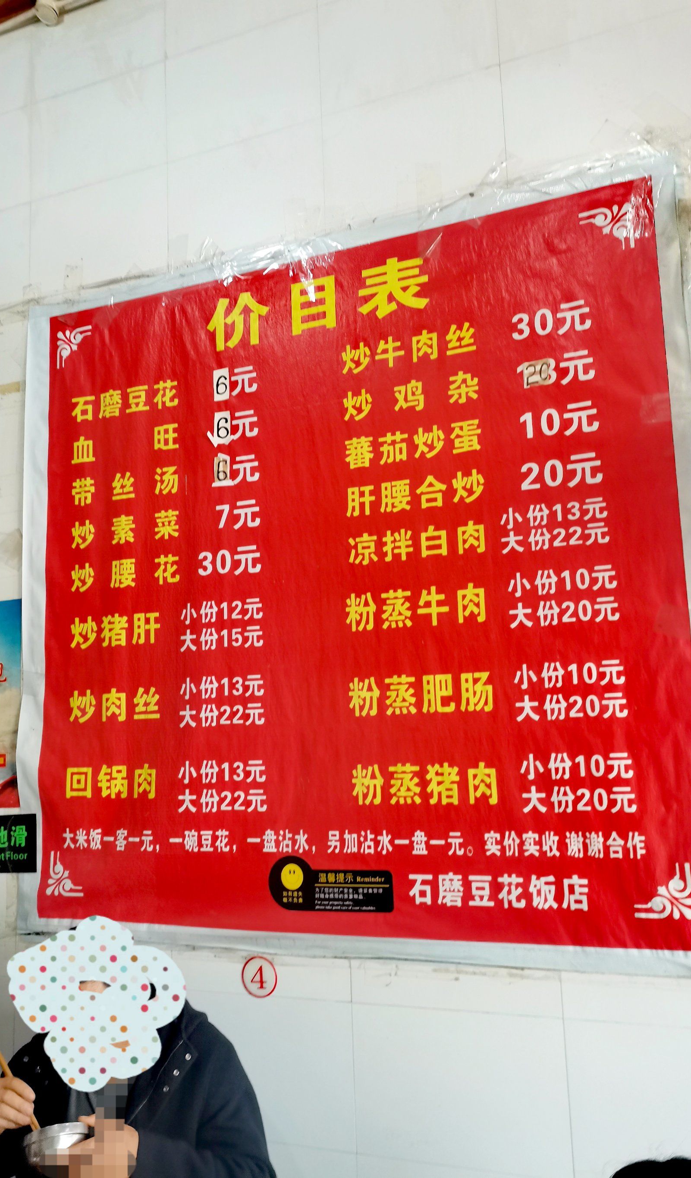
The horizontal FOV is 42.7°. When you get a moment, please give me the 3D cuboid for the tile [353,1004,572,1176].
[{"bbox_3d":[0.234,1.019,1.809,0.450,0.300,0.010,-5,-9,20],"label":"tile"}]

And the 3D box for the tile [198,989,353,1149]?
[{"bbox_3d":[-0.187,1.058,1.963,0.450,0.300,0.010,-5,-9,20],"label":"tile"}]

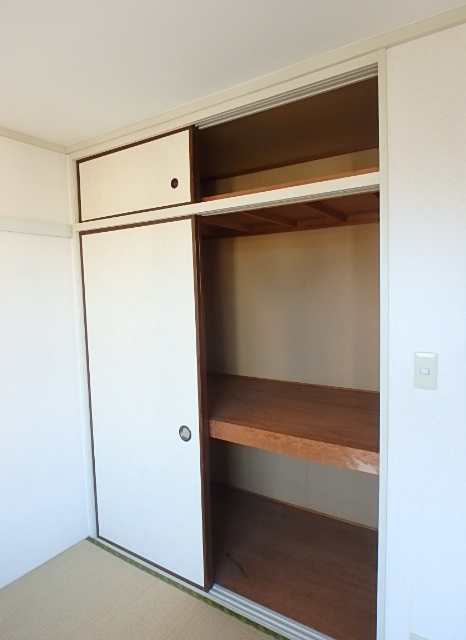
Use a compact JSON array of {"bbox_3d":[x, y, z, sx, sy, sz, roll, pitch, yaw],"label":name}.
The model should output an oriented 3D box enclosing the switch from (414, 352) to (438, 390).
[{"bbox_3d":[0.629,0.169,1.268,0.070,0.120,0.012,1,6,32],"label":"switch"}]

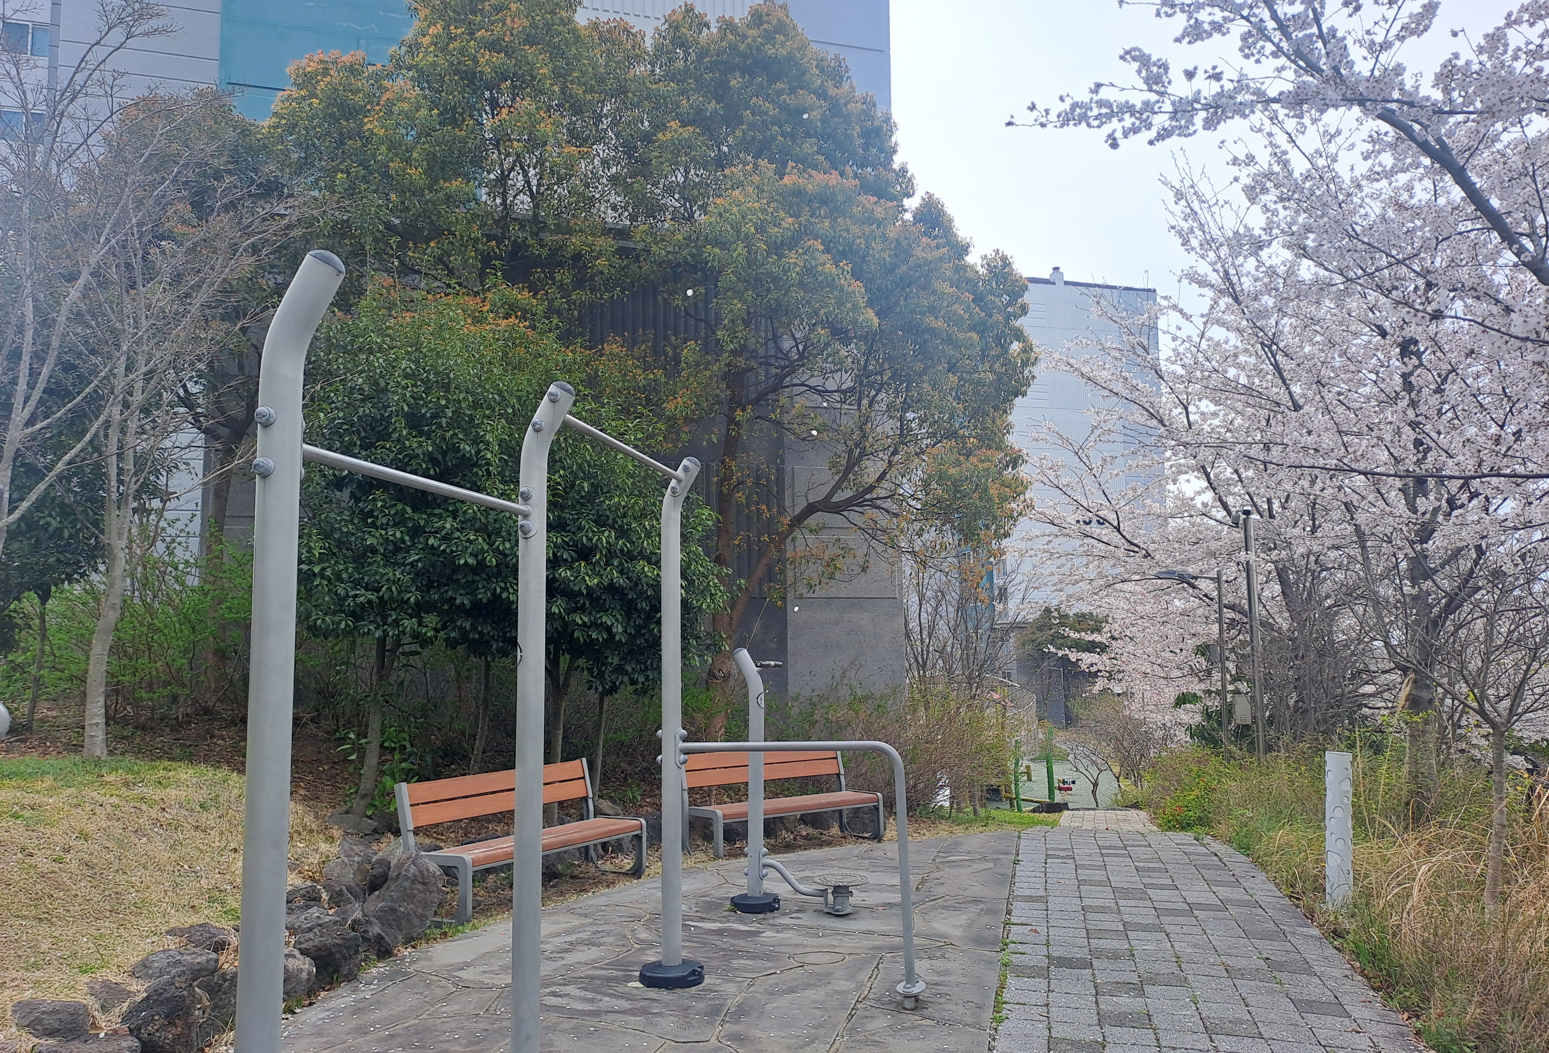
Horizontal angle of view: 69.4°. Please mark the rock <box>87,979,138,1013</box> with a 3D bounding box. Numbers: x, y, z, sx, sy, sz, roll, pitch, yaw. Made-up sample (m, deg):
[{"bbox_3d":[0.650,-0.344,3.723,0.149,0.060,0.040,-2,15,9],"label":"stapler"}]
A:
[{"bbox_3d":[-2.504,1.774,4.220,0.180,0.120,0.170,-1,-5,8],"label":"rock"}]

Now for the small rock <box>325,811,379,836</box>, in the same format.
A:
[{"bbox_3d":[-2.836,1.992,7.500,0.330,0.150,0.260,3,-7,-30],"label":"small rock"}]

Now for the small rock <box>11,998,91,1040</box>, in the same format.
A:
[{"bbox_3d":[-2.555,1.739,3.950,0.250,0.130,0.200,3,-7,-30],"label":"small rock"}]

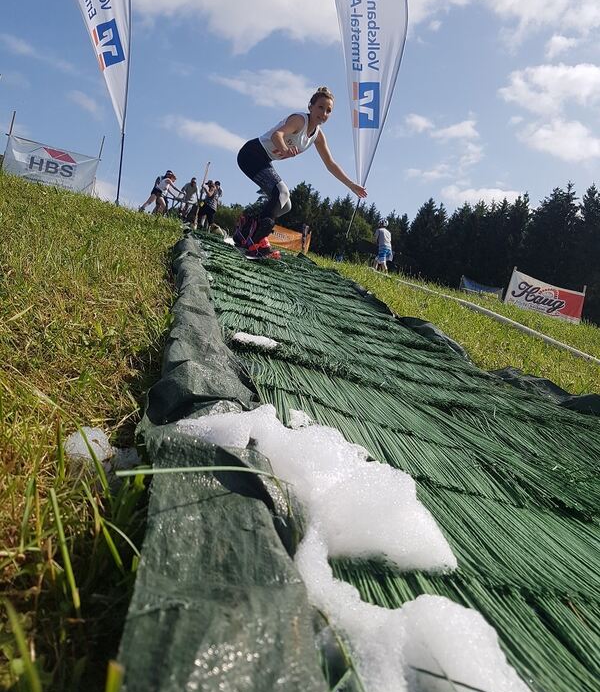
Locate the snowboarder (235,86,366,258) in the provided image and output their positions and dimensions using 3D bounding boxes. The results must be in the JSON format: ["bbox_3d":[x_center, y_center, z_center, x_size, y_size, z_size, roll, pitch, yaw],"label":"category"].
[{"bbox_3d":[-0.012,-1.386,4.800,0.880,1.380,0.820,-3,-8,41],"label":"snowboarder"}]

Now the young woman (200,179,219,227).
[{"bbox_3d":[-2.786,-4.326,18.500,0.500,1.630,0.500,6,-7,-31],"label":"young woman"}]

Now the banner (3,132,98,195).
[{"bbox_3d":[-5.920,-4.230,14.200,2.200,0.980,0.100,13,-6,-14],"label":"banner"}]

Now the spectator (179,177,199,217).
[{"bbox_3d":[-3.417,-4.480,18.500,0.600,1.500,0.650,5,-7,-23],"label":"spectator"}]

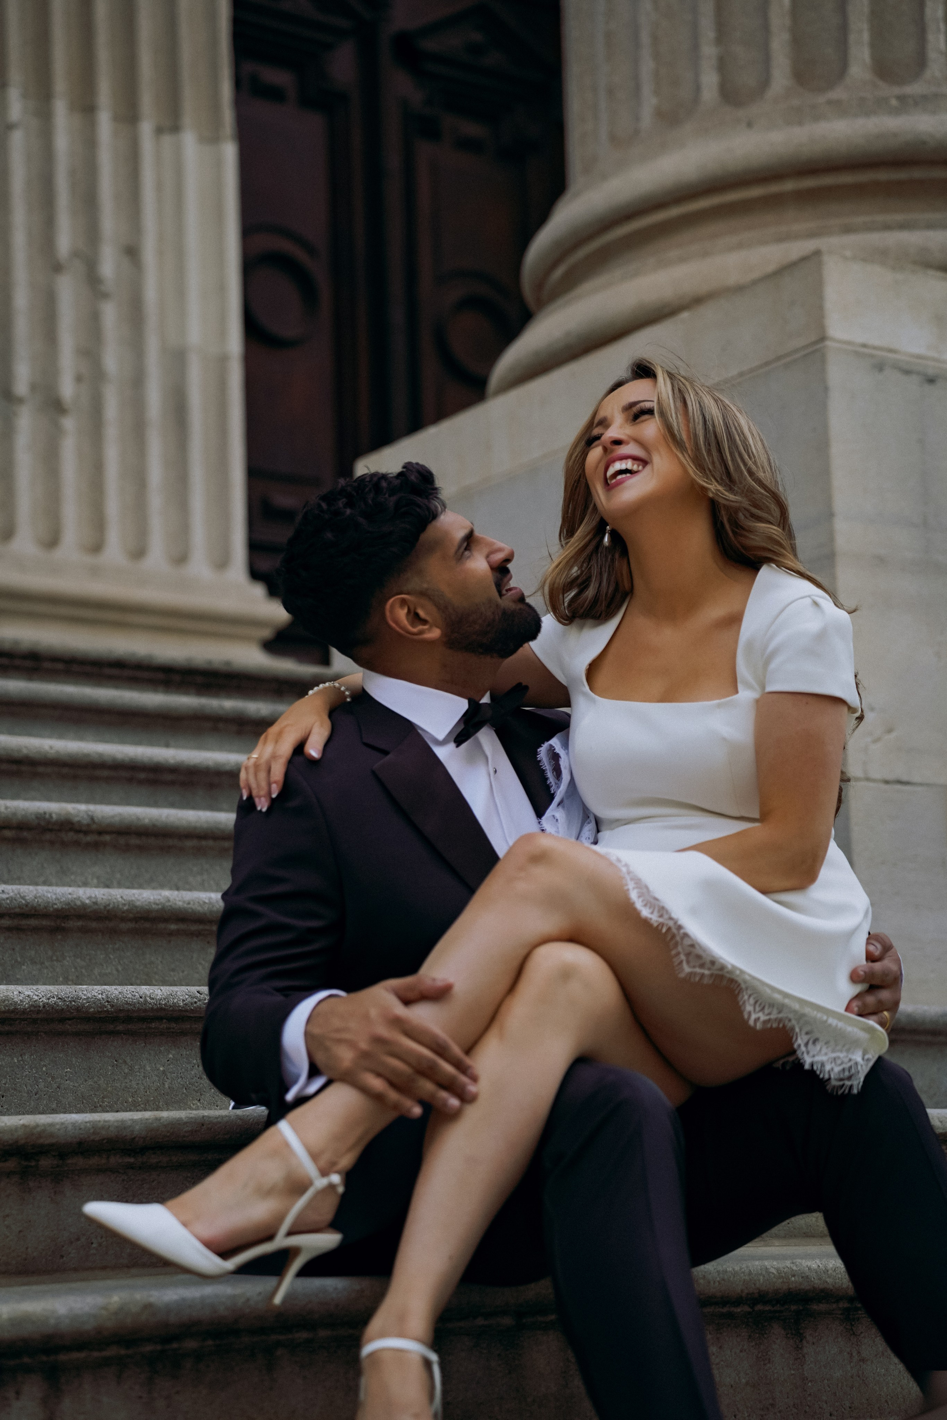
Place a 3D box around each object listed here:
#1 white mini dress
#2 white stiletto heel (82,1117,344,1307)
[{"bbox_3d":[0.235,0.122,2.920,0.410,0.560,0.340,-8,-11,35],"label":"white mini dress"},{"bbox_3d":[-0.223,0.435,2.530,0.230,0.155,0.080,31,-12,-17],"label":"white stiletto heel"}]

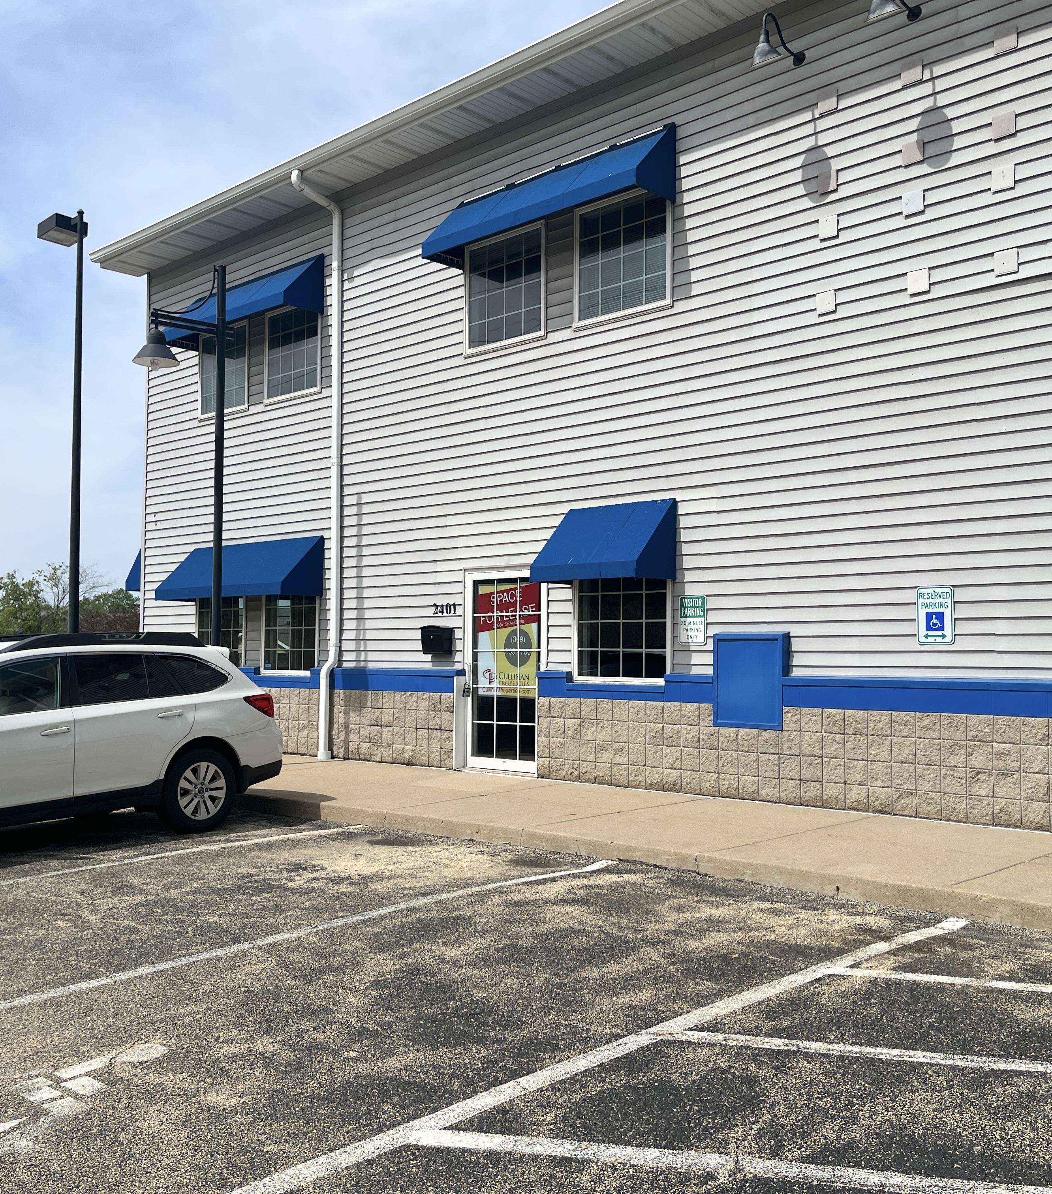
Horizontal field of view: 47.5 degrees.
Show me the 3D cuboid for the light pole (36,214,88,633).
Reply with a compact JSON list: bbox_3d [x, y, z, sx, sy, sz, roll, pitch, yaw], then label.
[{"bbox_3d":[-6.983,-1.819,18.080,0.980,7.974,0.500,-2,-4,43],"label":"light pole"}]

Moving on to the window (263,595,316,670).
[{"bbox_3d":[-3.008,0.392,15.274,1.150,1.160,0.100,-2,-4,43],"label":"window"}]

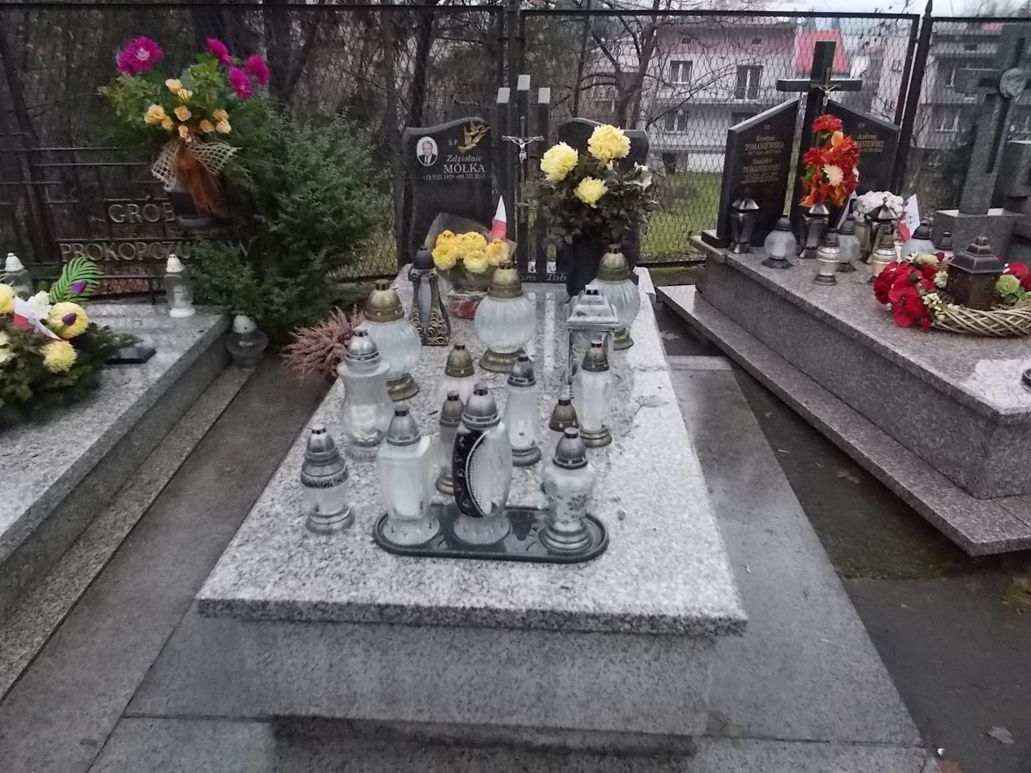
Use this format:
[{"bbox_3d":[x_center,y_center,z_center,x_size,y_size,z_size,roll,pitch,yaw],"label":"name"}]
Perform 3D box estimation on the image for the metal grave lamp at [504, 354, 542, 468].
[{"bbox_3d":[0.026,0.056,1.927,0.091,0.289,0.091,1,25,3],"label":"metal grave lamp"}]

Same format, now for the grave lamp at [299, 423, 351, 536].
[{"bbox_3d":[-0.382,0.179,1.567,0.103,0.212,0.103,1,25,3],"label":"grave lamp"}]

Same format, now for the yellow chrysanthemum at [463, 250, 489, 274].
[{"bbox_3d":[-0.141,-0.451,2.821,0.092,0.083,0.087,1,24,3],"label":"yellow chrysanthemum"}]

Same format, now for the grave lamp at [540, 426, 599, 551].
[{"bbox_3d":[0.112,0.201,1.571,0.115,0.253,0.115,1,24,3],"label":"grave lamp"}]

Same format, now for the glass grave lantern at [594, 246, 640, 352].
[{"bbox_3d":[0.322,-0.283,2.430,0.151,0.311,0.151,1,25,3],"label":"glass grave lantern"}]

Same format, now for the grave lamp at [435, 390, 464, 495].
[{"bbox_3d":[-0.146,0.126,1.826,0.091,0.250,0.091,1,25,3],"label":"grave lamp"}]

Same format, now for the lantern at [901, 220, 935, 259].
[{"bbox_3d":[1.648,-0.567,3.140,0.141,0.215,0.141,-5,25,-10],"label":"lantern"}]

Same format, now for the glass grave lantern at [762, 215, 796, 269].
[{"bbox_3d":[1.131,-0.621,3.304,0.137,0.210,0.137,-6,26,-11],"label":"glass grave lantern"}]

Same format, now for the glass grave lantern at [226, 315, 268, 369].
[{"bbox_3d":[-1.156,-0.201,3.287,0.177,0.222,0.177,0,24,0],"label":"glass grave lantern"}]

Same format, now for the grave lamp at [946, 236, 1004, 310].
[{"bbox_3d":[1.670,-0.402,2.829,0.123,0.294,0.123,-5,25,-11],"label":"grave lamp"}]

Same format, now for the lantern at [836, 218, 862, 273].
[{"bbox_3d":[1.365,-0.581,3.179,0.132,0.210,0.132,-5,25,-10],"label":"lantern"}]

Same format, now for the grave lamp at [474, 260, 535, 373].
[{"bbox_3d":[-0.039,-0.231,2.478,0.197,0.346,0.197,1,25,3],"label":"grave lamp"}]

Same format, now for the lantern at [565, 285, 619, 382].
[{"bbox_3d":[0.234,-0.140,2.279,0.147,0.307,0.147,1,24,3],"label":"lantern"}]

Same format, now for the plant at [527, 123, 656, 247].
[{"bbox_3d":[0.306,-0.790,3.050,0.485,0.465,0.424,1,25,3],"label":"plant"}]

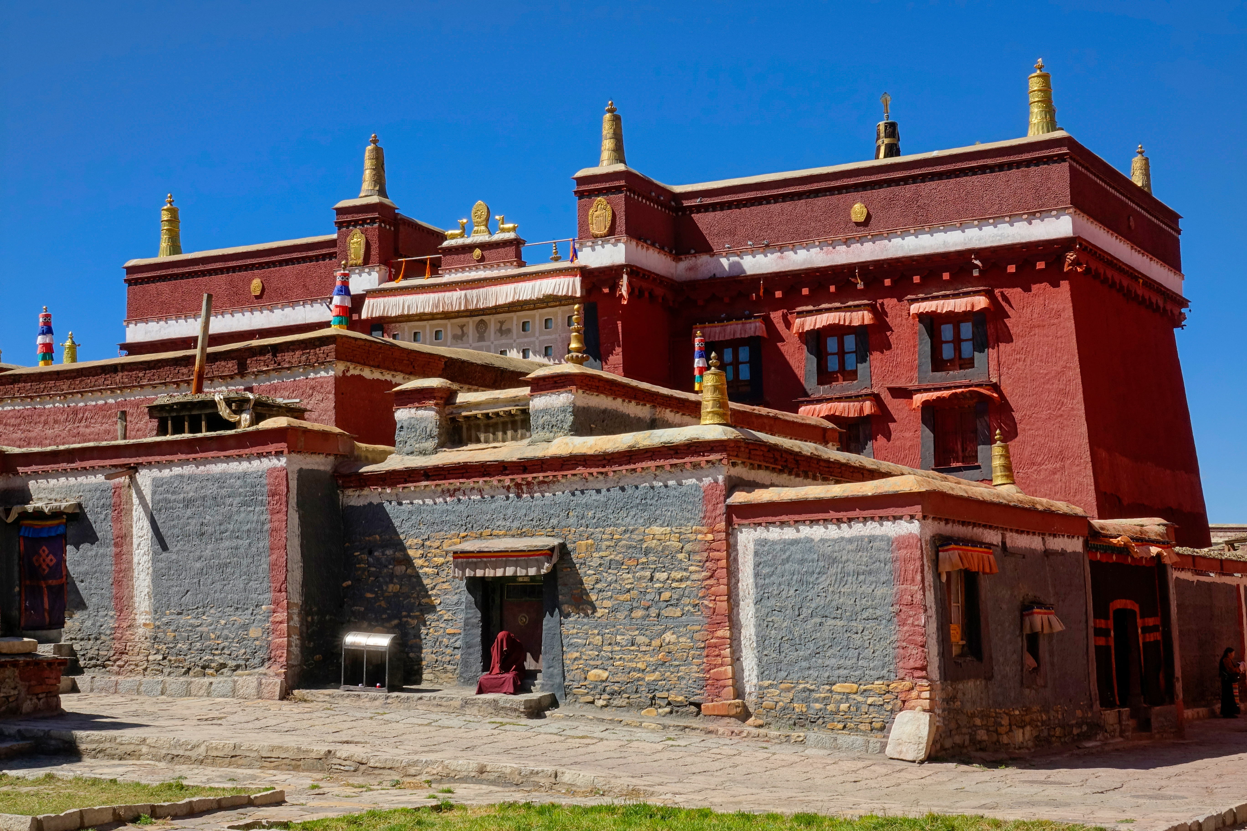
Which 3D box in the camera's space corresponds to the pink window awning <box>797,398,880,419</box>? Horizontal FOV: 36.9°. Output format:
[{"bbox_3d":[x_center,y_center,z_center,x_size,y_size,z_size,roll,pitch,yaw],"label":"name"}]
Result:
[{"bbox_3d":[7.226,-0.262,62.911,2.700,0.620,0.500,-4,-8,31],"label":"pink window awning"}]

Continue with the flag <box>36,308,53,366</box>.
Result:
[{"bbox_3d":[-14.068,-1.880,45.500,0.420,1.549,0.420,-5,-9,37],"label":"flag"}]

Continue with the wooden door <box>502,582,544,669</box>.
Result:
[{"bbox_3d":[-1.726,3.762,33.300,1.020,1.552,0.120,-5,-9,37],"label":"wooden door"}]

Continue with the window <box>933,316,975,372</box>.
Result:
[{"bbox_3d":[10.846,-2.401,61.424,1.450,1.850,0.250,-4,-8,31],"label":"window"}]

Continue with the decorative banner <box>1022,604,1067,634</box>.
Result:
[{"bbox_3d":[7.039,3.419,31.318,0.360,0.480,0.980,-5,-8,34],"label":"decorative banner"}]

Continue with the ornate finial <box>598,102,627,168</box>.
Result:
[{"bbox_3d":[-0.328,-8.246,54.800,0.780,2.039,0.780,0,-7,0],"label":"ornate finial"}]

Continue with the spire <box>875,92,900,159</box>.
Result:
[{"bbox_3d":[7.709,-8.421,54.500,0.700,2.073,0.700,0,-7,0],"label":"spire"}]

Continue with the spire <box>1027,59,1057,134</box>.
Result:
[{"bbox_3d":[12.580,-9.528,56.156,0.830,2.497,0.830,-4,-8,31],"label":"spire"}]

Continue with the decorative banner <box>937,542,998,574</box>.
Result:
[{"bbox_3d":[5.476,2.294,29.767,0.360,0.444,1.450,-5,-8,35],"label":"decorative banner"}]

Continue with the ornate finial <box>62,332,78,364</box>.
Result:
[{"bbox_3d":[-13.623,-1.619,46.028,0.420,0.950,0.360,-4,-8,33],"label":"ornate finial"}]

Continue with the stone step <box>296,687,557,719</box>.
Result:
[{"bbox_3d":[-3.862,5.431,35.511,1.000,0.410,6.822,7,-10,-44],"label":"stone step"}]

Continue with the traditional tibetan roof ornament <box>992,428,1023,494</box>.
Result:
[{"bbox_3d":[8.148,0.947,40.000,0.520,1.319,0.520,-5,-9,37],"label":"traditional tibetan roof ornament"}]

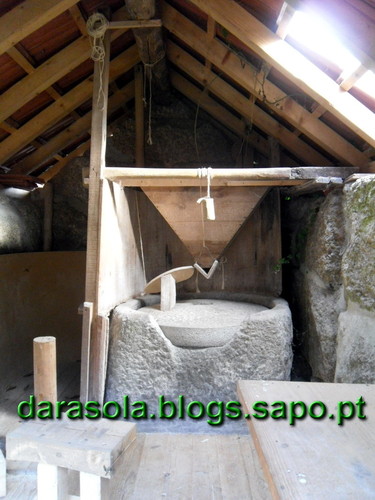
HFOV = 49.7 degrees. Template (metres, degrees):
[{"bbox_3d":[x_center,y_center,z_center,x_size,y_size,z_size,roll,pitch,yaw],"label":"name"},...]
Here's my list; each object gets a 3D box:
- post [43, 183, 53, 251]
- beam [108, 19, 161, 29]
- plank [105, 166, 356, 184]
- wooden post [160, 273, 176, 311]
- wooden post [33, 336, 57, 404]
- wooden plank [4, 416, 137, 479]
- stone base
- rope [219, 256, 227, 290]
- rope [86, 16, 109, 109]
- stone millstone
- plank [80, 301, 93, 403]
[{"bbox_3d":[-1.549,-0.360,4.474,0.092,0.796,0.082,0,4,0],"label":"post"},{"bbox_3d":[-0.375,-1.603,2.863,0.397,0.056,0.051,0,4,0],"label":"beam"},{"bbox_3d":[0.317,-0.556,2.980,1.877,0.102,0.102,0,4,0],"label":"plank"},{"bbox_3d":[-0.175,0.391,3.724,0.133,0.337,0.092,0,4,0],"label":"wooden post"},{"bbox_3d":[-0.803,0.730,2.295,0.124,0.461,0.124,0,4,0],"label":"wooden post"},{"bbox_3d":[-0.593,0.998,2.112,0.565,0.117,0.283,1,4,14],"label":"wooden plank"},{"bbox_3d":[0.102,0.844,3.630,1.397,0.806,1.142,0,4,0],"label":"stone base"},{"bbox_3d":[0.320,0.215,3.693,0.071,0.316,0.041,0,4,0],"label":"rope"},{"bbox_3d":[-0.614,-1.286,2.760,0.143,0.663,0.082,0,4,0],"label":"rope"},{"bbox_3d":[0.146,0.647,3.751,1.142,0.163,1.142,0,4,0],"label":"stone millstone"},{"bbox_3d":[-0.716,0.797,2.851,0.056,0.835,0.082,3,4,0],"label":"plank"}]

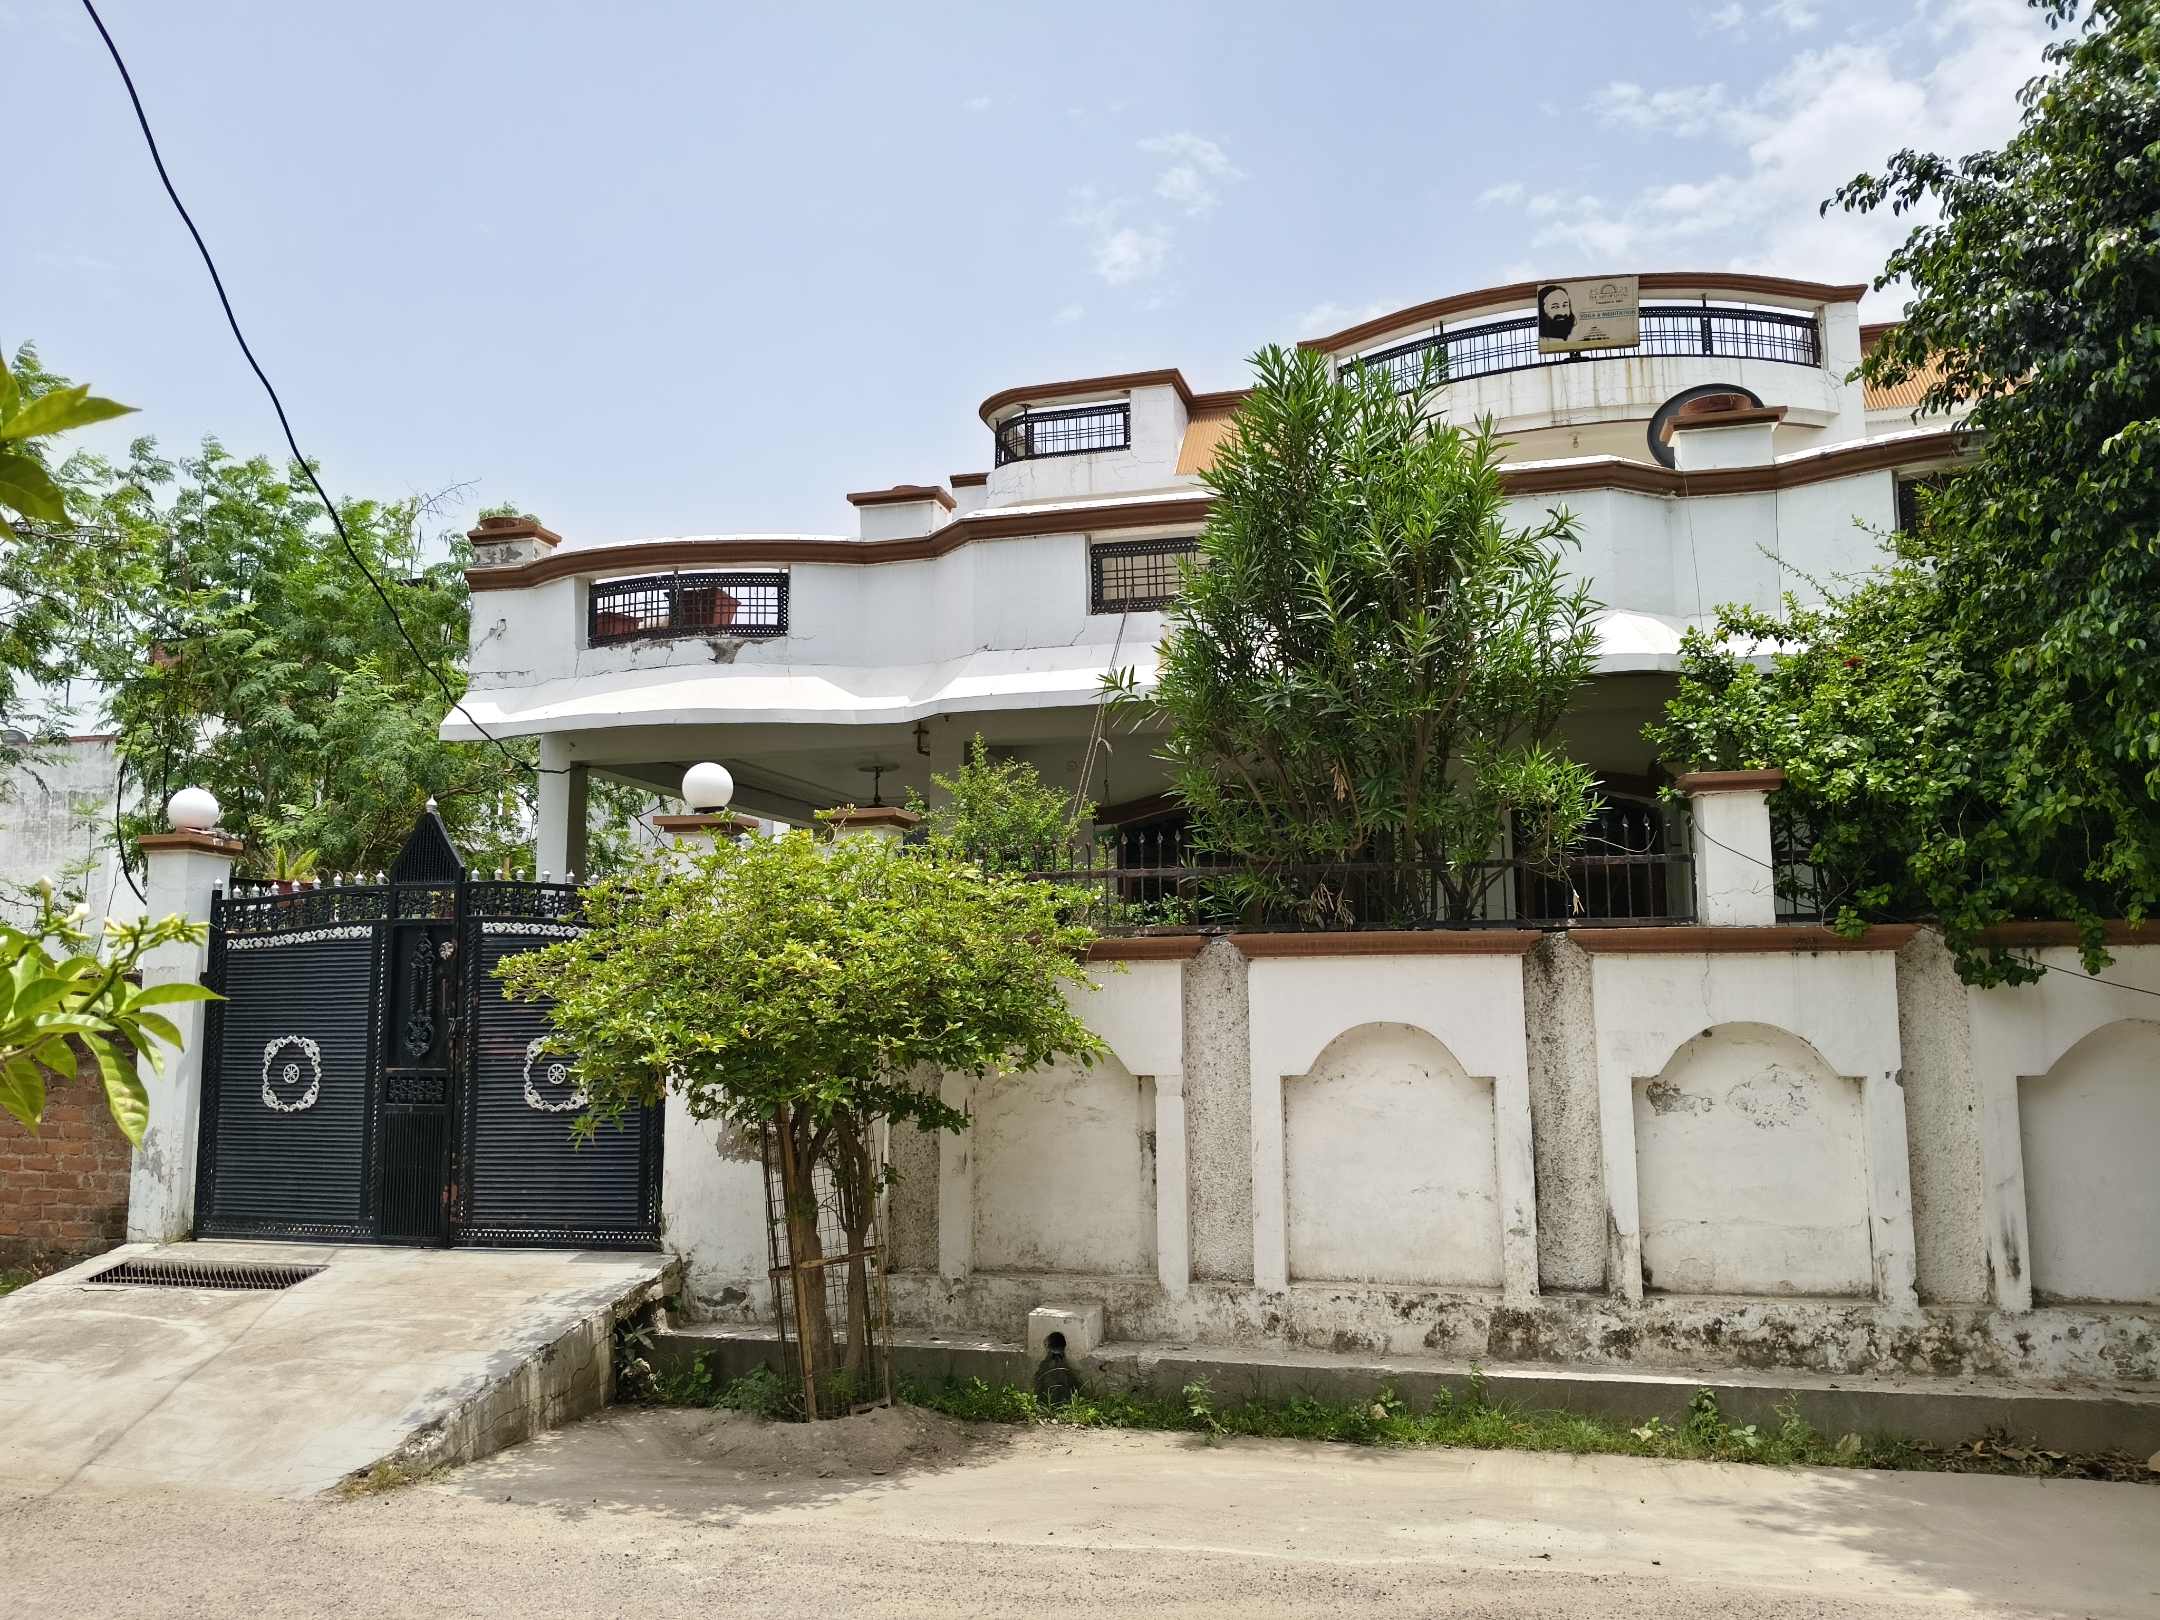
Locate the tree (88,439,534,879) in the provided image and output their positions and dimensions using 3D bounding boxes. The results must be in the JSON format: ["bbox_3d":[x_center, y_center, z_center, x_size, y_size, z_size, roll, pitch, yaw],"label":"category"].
[{"bbox_3d":[-7.372,-0.454,15.663,4.396,6.409,4.000,-2,-6,12],"label":"tree"}]

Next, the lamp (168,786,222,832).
[{"bbox_3d":[-4.621,-0.004,8.466,0.240,0.240,0.240,-2,-6,12],"label":"lamp"}]

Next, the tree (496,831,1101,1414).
[{"bbox_3d":[-1.172,1.290,6.837,2.456,2.367,2.100,-2,-6,12],"label":"tree"}]

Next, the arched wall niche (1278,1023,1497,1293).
[{"bbox_3d":[1.329,1.463,6.918,0.889,1.100,0.110,-2,-6,12],"label":"arched wall niche"}]

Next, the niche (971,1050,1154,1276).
[{"bbox_3d":[-0.060,1.509,7.218,0.834,1.100,0.110,-2,-6,12],"label":"niche"}]

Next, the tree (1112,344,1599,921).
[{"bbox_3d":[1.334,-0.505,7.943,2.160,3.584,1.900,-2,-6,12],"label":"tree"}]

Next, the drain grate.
[{"bbox_3d":[-4.032,2.160,7.490,1.088,0.040,0.318,-2,3,12],"label":"drain grate"}]

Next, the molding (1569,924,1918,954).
[{"bbox_3d":[2.699,0.537,6.664,1.331,0.105,0.150,-2,-6,12],"label":"molding"}]

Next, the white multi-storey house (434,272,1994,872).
[{"bbox_3d":[1.642,-0.862,17.074,12.748,7.547,9.100,-2,-6,12],"label":"white multi-storey house"}]

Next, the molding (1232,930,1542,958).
[{"bbox_3d":[1.309,0.576,6.965,1.297,0.110,0.150,-2,-6,12],"label":"molding"}]

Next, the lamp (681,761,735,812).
[{"bbox_3d":[-1.795,-0.108,7.836,0.240,0.240,0.240,-2,-6,12],"label":"lamp"}]

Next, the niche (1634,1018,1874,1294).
[{"bbox_3d":[2.735,1.417,6.614,0.895,1.100,0.110,-2,-6,12],"label":"niche"}]

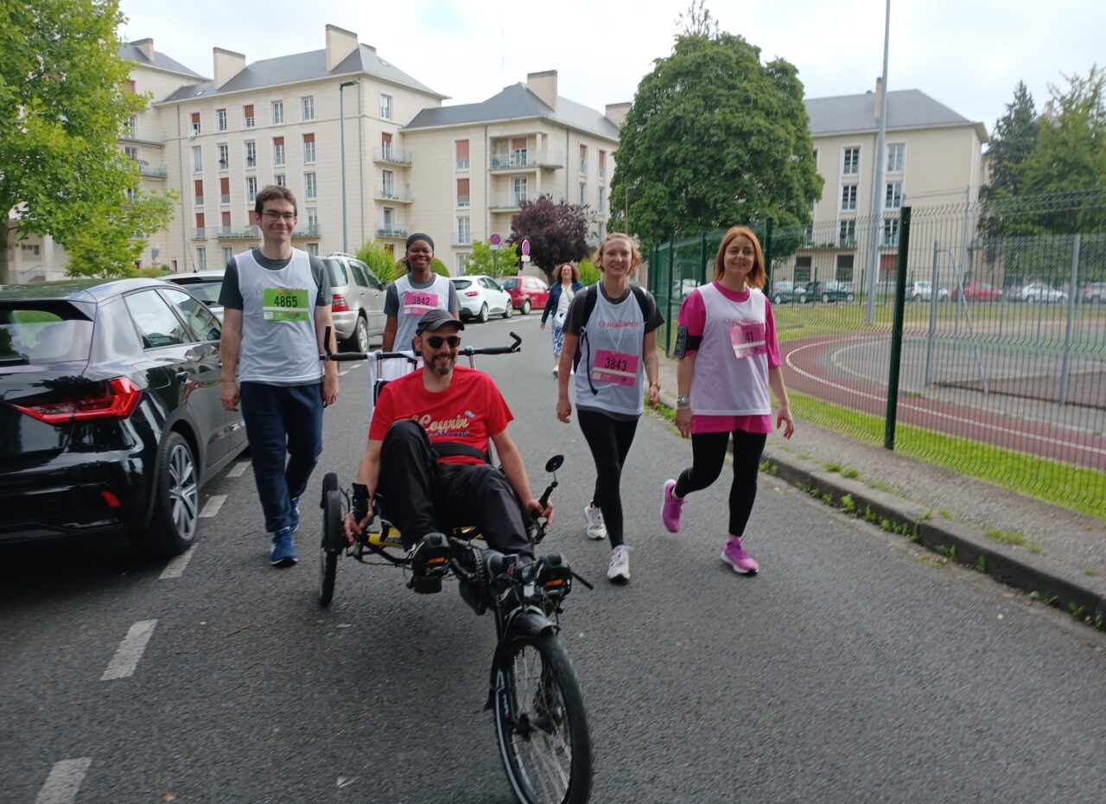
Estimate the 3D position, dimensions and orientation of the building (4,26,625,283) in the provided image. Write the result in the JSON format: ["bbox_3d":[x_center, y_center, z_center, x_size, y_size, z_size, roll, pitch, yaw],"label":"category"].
[{"bbox_3d":[-20.007,-20.796,73.758,44.000,22.000,26.000,6,10,31],"label":"building"}]

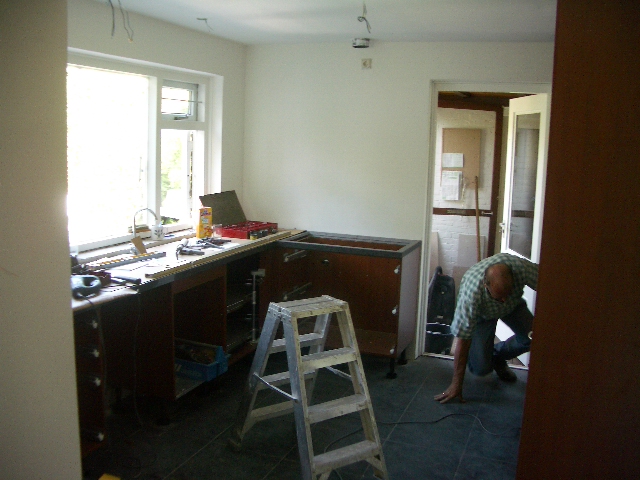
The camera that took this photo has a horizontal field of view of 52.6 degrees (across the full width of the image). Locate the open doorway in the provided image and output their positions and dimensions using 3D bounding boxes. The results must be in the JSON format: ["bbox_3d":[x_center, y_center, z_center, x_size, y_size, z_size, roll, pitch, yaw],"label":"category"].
[{"bbox_3d":[1.208,-0.088,4.811,0.880,2.115,0.150,5,10,21],"label":"open doorway"}]

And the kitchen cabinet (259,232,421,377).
[{"bbox_3d":[0.208,0.466,4.947,0.978,0.915,0.615,5,10,21],"label":"kitchen cabinet"}]

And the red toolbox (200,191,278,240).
[{"bbox_3d":[-0.609,-0.207,5.035,0.405,0.290,0.520,5,10,21],"label":"red toolbox"}]

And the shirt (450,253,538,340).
[{"bbox_3d":[1.198,0.375,4.374,0.610,0.580,0.490,5,10,21],"label":"shirt"}]

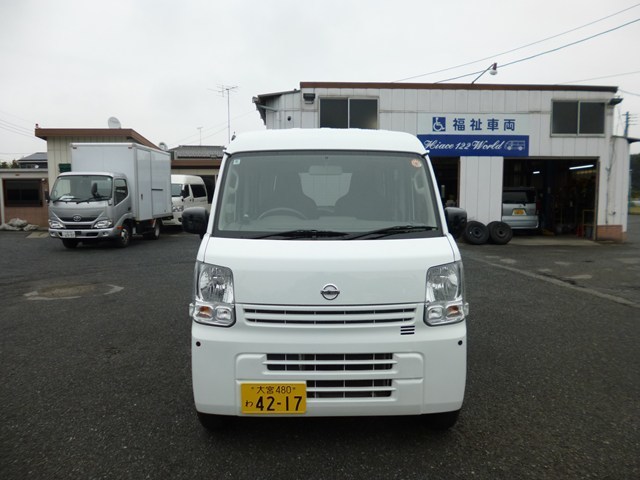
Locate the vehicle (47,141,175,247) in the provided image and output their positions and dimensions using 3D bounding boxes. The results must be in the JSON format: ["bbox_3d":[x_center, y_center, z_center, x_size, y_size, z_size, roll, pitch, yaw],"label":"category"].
[{"bbox_3d":[-6.140,-1.360,13.512,1.870,2.940,4.760,0,6,-1],"label":"vehicle"}]

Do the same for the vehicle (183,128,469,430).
[{"bbox_3d":[0.045,0.114,3.860,1.580,1.890,3.400,0,6,0],"label":"vehicle"}]

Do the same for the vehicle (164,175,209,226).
[{"bbox_3d":[-6.480,-1.685,20.313,1.740,2.260,4.760,0,6,-1],"label":"vehicle"}]

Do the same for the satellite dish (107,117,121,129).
[{"bbox_3d":[-8.316,-4.719,17.975,0.520,0.570,0.360,-5,8,-42],"label":"satellite dish"}]

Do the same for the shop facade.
[{"bbox_3d":[3.904,-2.335,14.439,11.800,4.750,2.000,0,6,-4],"label":"shop facade"}]

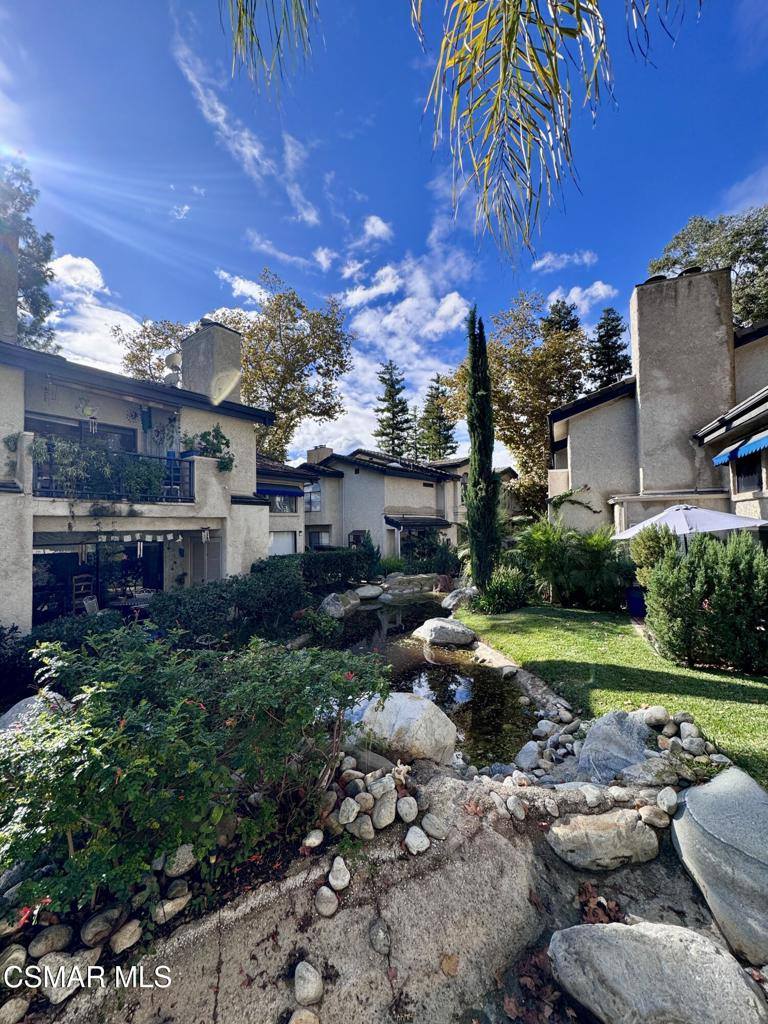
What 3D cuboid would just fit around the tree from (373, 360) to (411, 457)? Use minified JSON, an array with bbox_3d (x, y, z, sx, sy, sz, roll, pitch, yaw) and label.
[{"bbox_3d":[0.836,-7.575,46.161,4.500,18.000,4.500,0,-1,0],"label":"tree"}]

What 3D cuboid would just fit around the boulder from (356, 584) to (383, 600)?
[{"bbox_3d":[-0.423,2.171,11.258,0.760,0.360,0.650,0,-1,0],"label":"boulder"}]

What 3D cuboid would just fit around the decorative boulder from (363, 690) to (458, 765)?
[{"bbox_3d":[0.218,1.909,3.682,0.820,0.470,0.620,0,-1,0],"label":"decorative boulder"}]

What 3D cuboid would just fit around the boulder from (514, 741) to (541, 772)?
[{"bbox_3d":[1.172,1.993,3.381,0.220,0.210,0.200,0,-1,0],"label":"boulder"}]

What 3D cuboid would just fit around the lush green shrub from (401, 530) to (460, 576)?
[{"bbox_3d":[1.752,1.545,15.572,2.200,1.750,1.800,0,-1,0],"label":"lush green shrub"}]

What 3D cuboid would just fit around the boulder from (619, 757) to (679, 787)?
[{"bbox_3d":[2.147,2.099,3.358,0.450,0.180,0.330,0,-1,0],"label":"boulder"}]

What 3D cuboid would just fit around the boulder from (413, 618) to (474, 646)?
[{"bbox_3d":[1.088,2.112,7.408,1.140,0.440,0.850,0,-1,0],"label":"boulder"}]

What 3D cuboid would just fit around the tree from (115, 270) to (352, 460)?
[{"bbox_3d":[-7.677,-4.797,22.103,11.800,15.300,11.000,0,-1,0],"label":"tree"}]

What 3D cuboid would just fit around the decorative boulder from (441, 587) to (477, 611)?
[{"bbox_3d":[1.889,2.115,10.459,0.720,0.500,1.150,-1,-2,42],"label":"decorative boulder"}]

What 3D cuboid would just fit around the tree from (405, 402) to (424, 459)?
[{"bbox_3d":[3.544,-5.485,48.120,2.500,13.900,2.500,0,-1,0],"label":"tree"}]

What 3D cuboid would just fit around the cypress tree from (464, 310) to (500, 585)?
[{"bbox_3d":[2.735,-1.684,11.537,0.980,8.000,0.950,0,-1,0],"label":"cypress tree"}]

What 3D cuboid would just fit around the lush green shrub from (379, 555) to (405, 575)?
[{"bbox_3d":[0.272,1.932,14.963,0.950,0.750,0.850,0,-1,0],"label":"lush green shrub"}]

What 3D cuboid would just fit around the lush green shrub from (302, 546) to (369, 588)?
[{"bbox_3d":[-1.777,1.899,14.865,2.400,1.300,1.200,0,-1,0],"label":"lush green shrub"}]

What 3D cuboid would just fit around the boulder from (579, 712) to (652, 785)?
[{"bbox_3d":[1.804,1.846,3.284,0.530,0.400,0.430,0,-1,0],"label":"boulder"}]

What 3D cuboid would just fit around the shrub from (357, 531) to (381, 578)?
[{"bbox_3d":[-0.560,1.551,14.972,0.870,1.700,0.870,0,-1,0],"label":"shrub"}]

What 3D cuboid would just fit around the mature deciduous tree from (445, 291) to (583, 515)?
[{"bbox_3d":[6.524,-4.048,20.085,6.900,12.700,6.500,0,-1,0],"label":"mature deciduous tree"}]

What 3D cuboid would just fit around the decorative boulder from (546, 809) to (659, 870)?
[{"bbox_3d":[1.502,2.234,2.855,0.740,0.310,0.430,0,-1,0],"label":"decorative boulder"}]

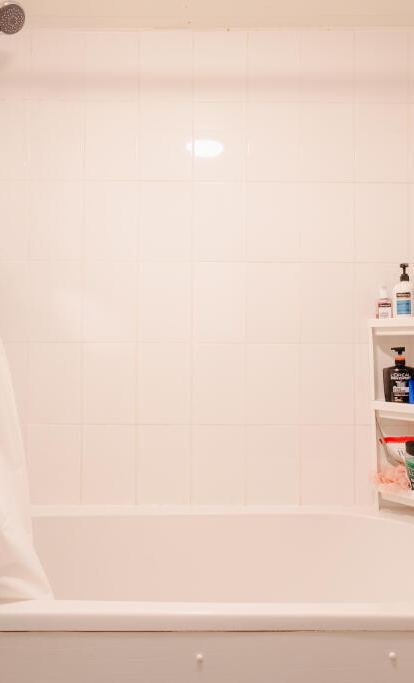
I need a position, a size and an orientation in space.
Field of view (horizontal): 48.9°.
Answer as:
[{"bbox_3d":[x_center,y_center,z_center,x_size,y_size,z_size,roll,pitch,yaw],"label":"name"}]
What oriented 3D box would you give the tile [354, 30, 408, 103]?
[{"bbox_3d":[0.662,-1.042,1.731,0.202,0.271,0.010,0,-1,0],"label":"tile"}]

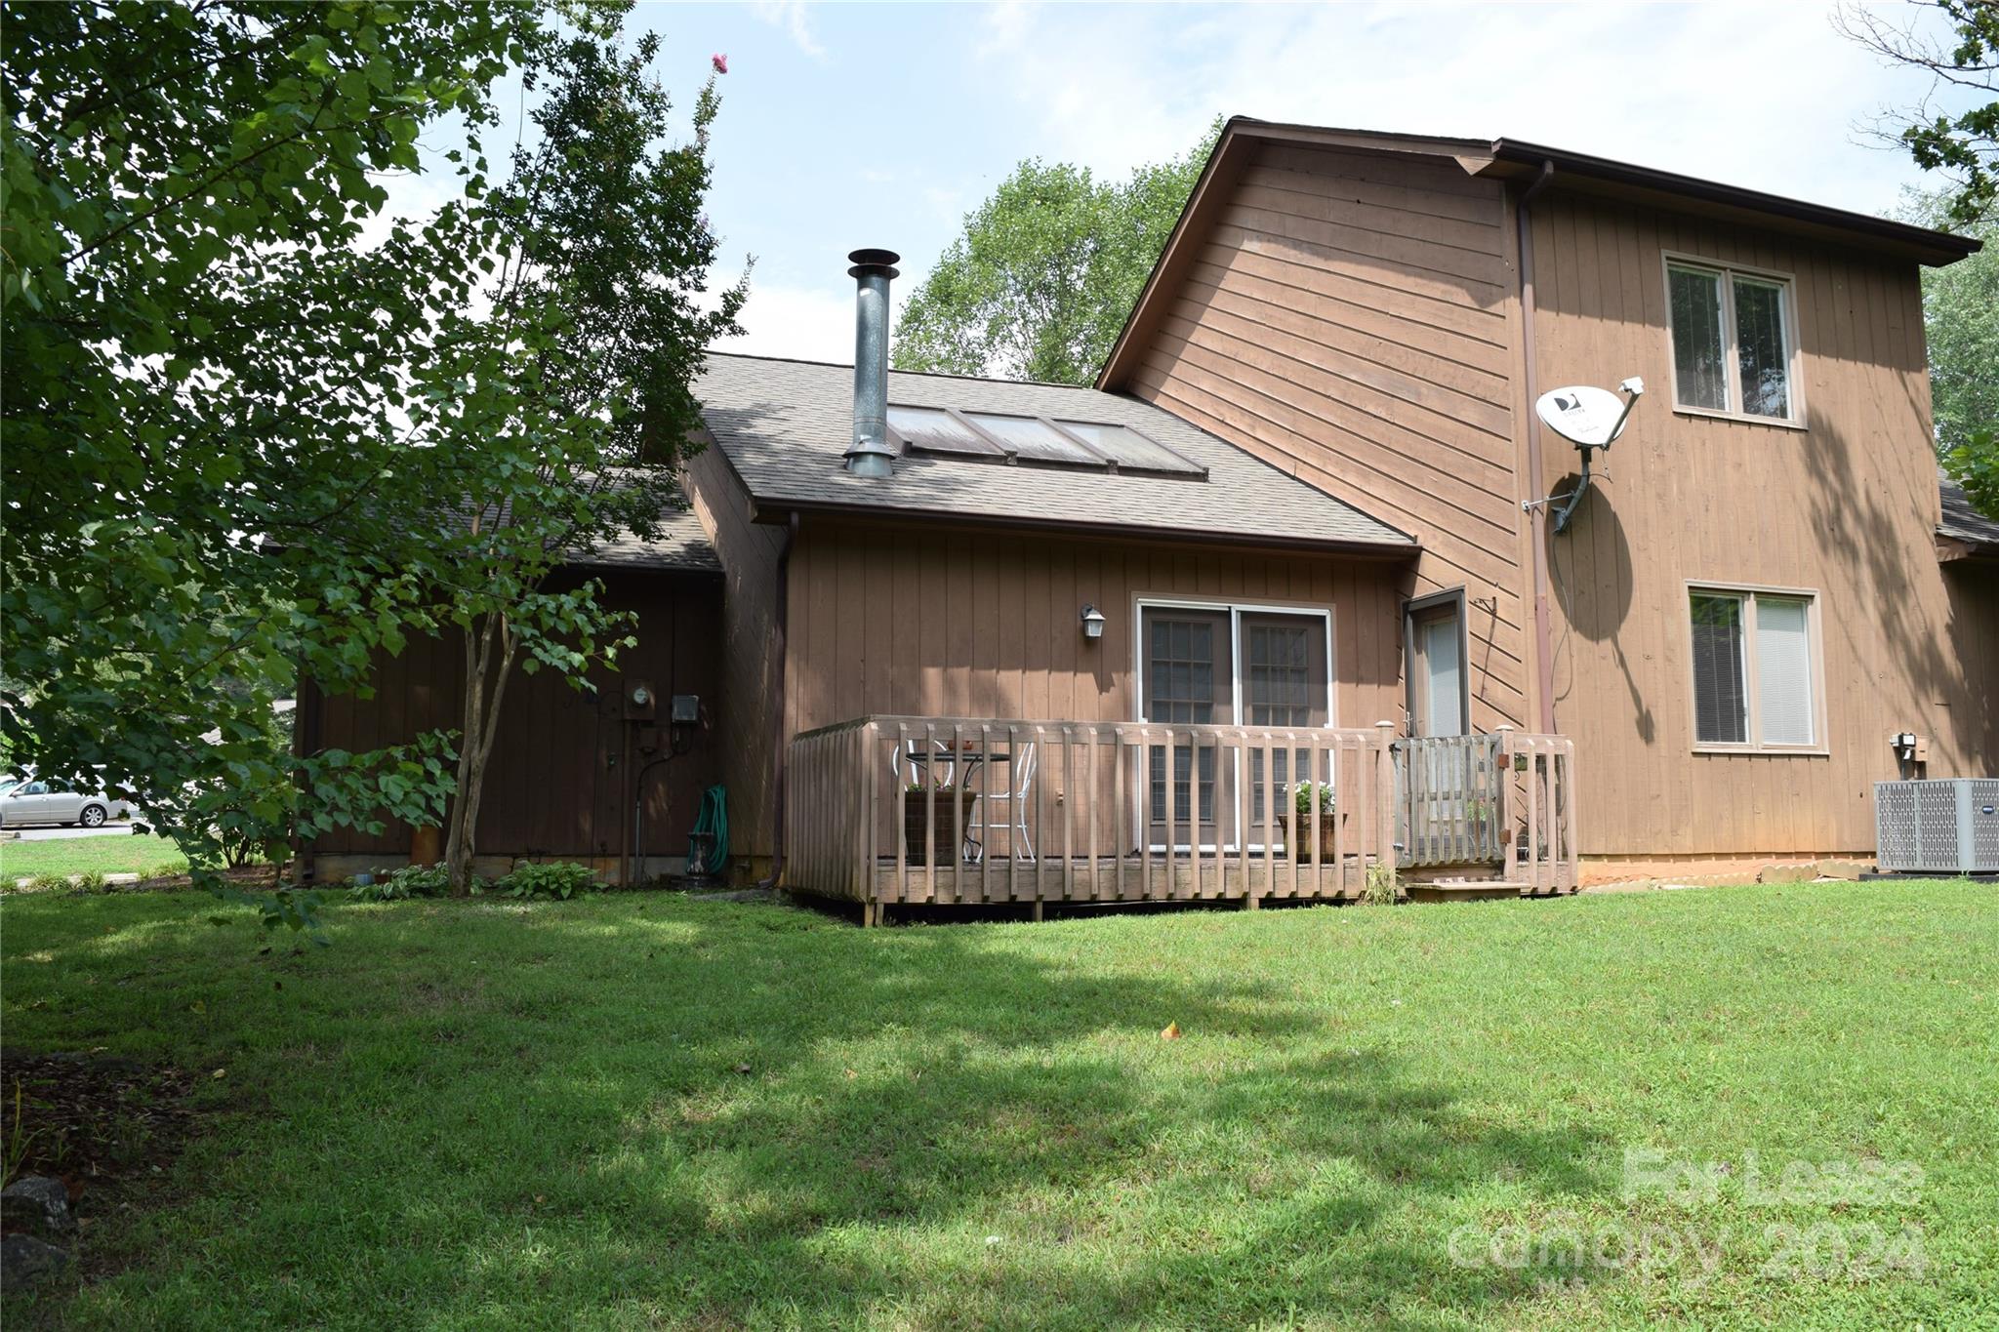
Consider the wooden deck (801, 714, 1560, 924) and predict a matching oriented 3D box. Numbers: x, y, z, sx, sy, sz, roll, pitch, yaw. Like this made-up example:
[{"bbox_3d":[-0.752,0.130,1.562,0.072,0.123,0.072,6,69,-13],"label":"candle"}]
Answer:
[{"bbox_3d":[1.320,1.103,10.822,5.347,1.216,2.080,2,-7,-21],"label":"wooden deck"}]

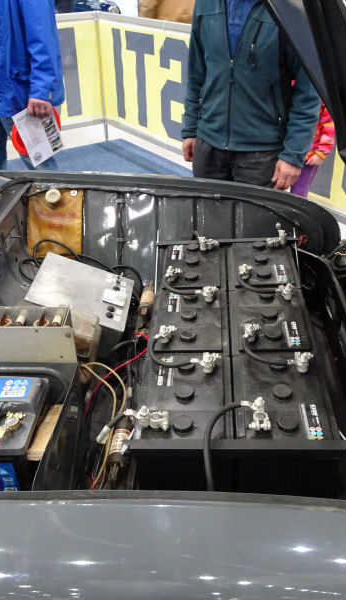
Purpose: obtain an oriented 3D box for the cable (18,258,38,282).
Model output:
[{"bbox_3d":[-0.446,-0.090,1.700,0.062,0.045,0.070,0,32,3],"label":"cable"}]

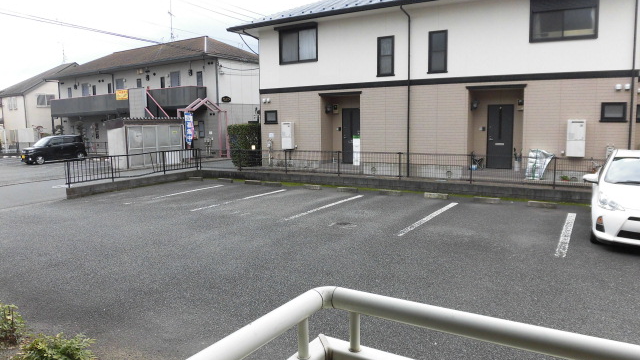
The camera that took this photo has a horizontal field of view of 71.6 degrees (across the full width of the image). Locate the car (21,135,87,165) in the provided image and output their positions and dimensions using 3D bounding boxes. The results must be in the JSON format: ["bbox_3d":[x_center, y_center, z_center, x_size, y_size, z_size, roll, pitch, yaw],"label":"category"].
[{"bbox_3d":[-15.527,-1.845,25.945,1.475,1.630,3.395,3,8,29],"label":"car"}]

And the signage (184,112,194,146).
[{"bbox_3d":[-7.059,-2.732,24.000,0.540,1.850,0.100,-3,8,-18],"label":"signage"}]

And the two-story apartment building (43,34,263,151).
[{"bbox_3d":[-11.938,-5.760,32.421,20.100,7.230,7.400,5,9,35],"label":"two-story apartment building"}]

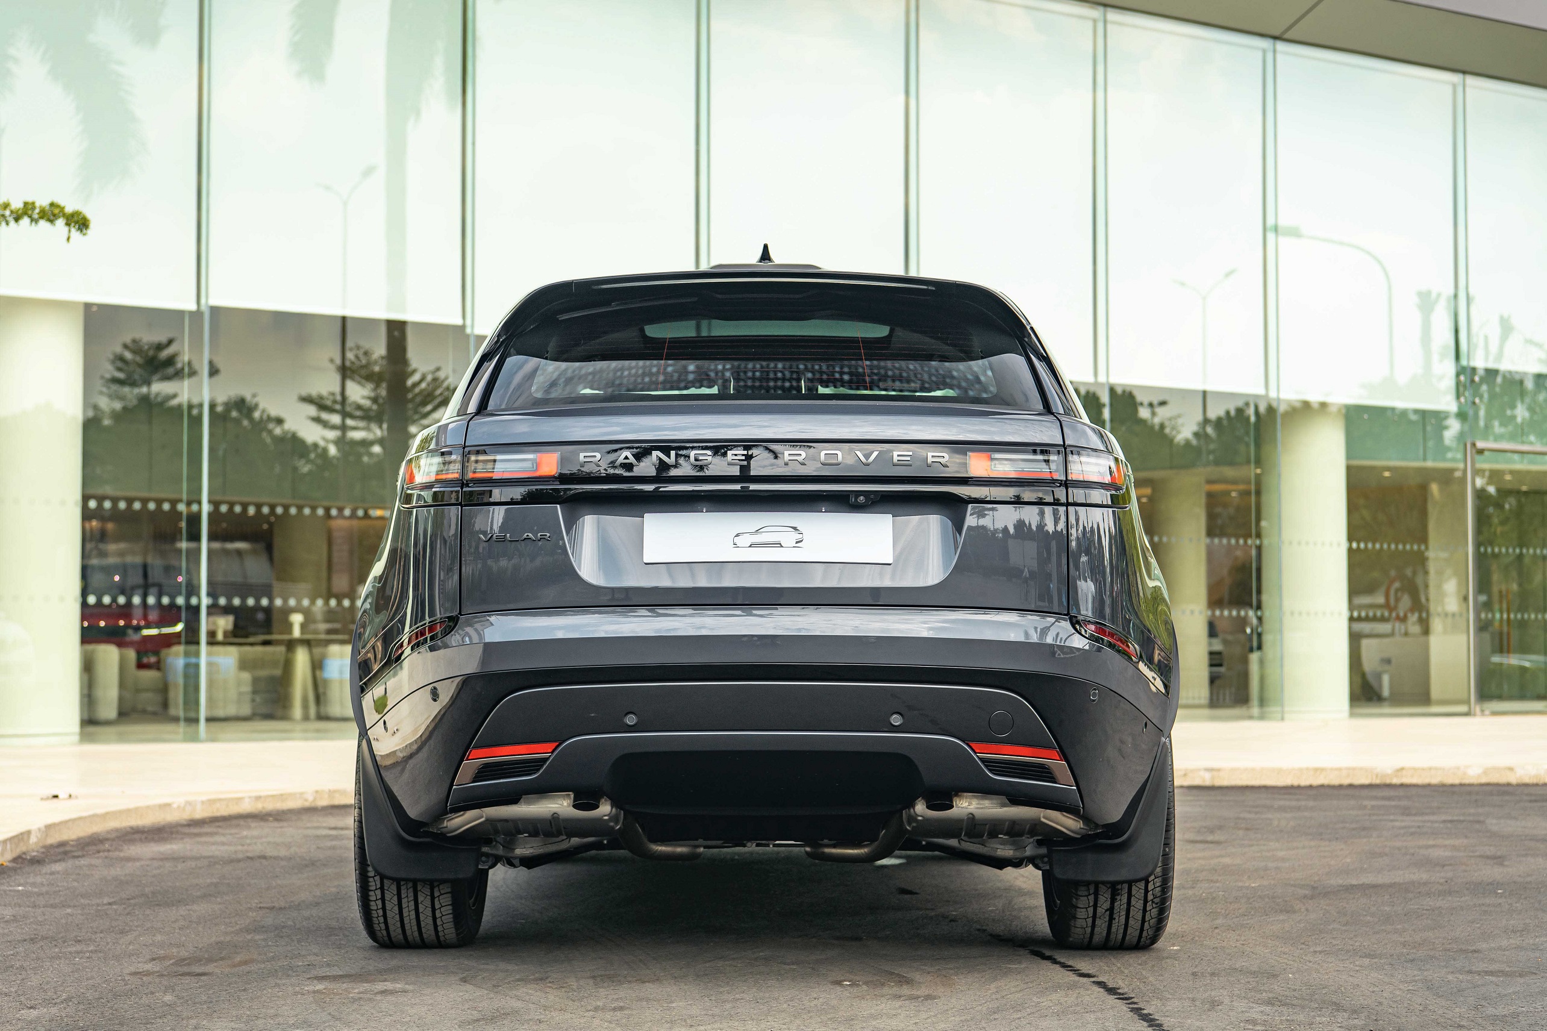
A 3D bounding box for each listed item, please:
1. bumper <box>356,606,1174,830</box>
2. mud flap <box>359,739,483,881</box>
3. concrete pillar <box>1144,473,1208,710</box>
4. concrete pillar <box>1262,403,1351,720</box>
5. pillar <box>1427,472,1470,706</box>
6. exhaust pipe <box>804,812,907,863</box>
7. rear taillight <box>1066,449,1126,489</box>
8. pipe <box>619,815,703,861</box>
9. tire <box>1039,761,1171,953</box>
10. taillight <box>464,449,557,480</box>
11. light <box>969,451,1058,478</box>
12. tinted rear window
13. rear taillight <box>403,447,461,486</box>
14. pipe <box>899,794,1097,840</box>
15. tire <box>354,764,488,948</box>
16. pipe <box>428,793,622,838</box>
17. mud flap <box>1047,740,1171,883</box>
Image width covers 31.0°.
[{"bbox_3d":[-0.018,0.446,6.035,1.860,0.490,0.620,0,-3,0],"label":"bumper"},{"bbox_3d":[-0.801,0.665,6.350,0.275,0.325,0.140,0,-3,-1],"label":"mud flap"},{"bbox_3d":[4.487,0.805,31.000,0.650,2.600,0.650,0,-3,-1],"label":"concrete pillar"},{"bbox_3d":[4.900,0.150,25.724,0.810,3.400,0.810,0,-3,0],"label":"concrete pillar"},{"bbox_3d":[7.869,0.858,32.500,0.520,2.680,0.520,0,-3,-1],"label":"pillar"},{"bbox_3d":[0.184,0.715,6.200,0.225,0.110,0.160,0,-3,-1],"label":"exhaust pipe"},{"bbox_3d":[0.703,-0.102,6.103,0.160,0.082,0.290,0,-3,0],"label":"rear taillight"},{"bbox_3d":[-0.251,0.714,6.192,0.190,0.110,0.150,0,-3,0],"label":"pipe"},{"bbox_3d":[0.812,0.661,6.776,0.260,0.765,0.765,0,-3,0],"label":"tire"},{"bbox_3d":[-0.560,-0.103,5.973,0.202,0.070,0.085,0,-3,8],"label":"taillight"},{"bbox_3d":[0.512,-0.106,5.930,0.195,0.057,0.085,0,-3,-10],"label":"light"},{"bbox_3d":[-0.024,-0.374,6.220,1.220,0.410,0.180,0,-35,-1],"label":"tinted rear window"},{"bbox_3d":[-0.737,-0.105,6.060,0.145,0.074,0.190,-1,-3,10],"label":"rear taillight"},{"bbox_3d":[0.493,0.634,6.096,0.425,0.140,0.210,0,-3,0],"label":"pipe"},{"bbox_3d":[-0.848,0.661,6.776,0.260,0.765,0.765,0,-3,0],"label":"tire"},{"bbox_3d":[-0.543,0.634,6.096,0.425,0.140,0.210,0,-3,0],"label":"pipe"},{"bbox_3d":[0.760,0.665,6.350,0.275,0.325,0.140,0,-3,-1],"label":"mud flap"}]

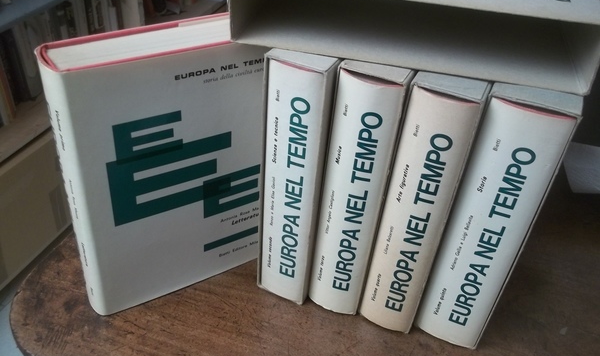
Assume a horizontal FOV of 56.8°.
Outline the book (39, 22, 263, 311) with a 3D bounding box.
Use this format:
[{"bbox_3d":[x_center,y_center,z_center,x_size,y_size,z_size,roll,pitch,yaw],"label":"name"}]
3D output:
[{"bbox_3d":[-0.094,-0.003,0.439,0.170,0.240,0.036,-18,48,-27],"label":"book"}]

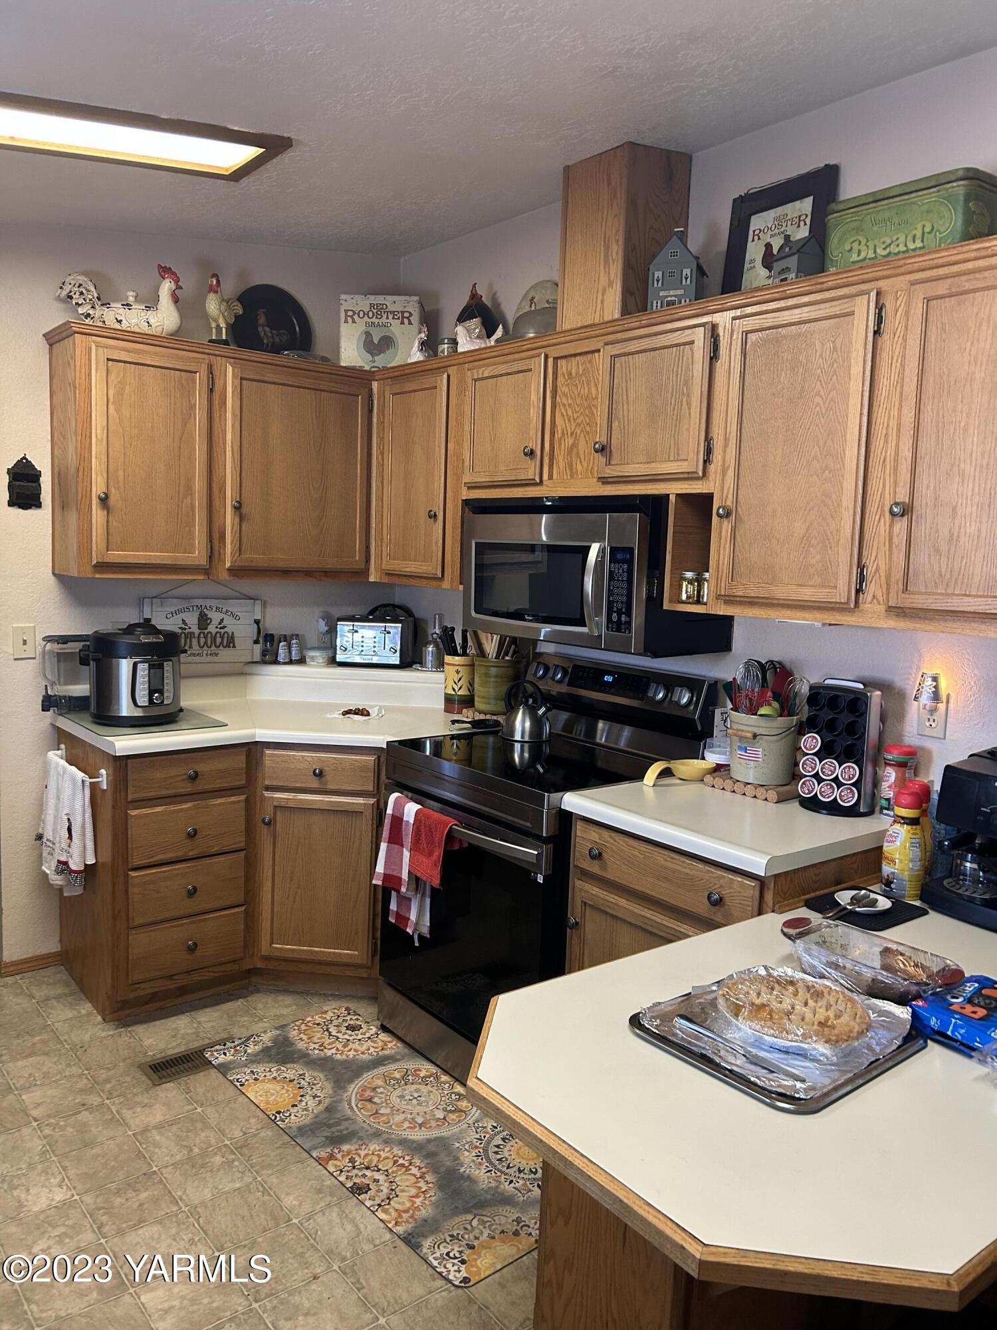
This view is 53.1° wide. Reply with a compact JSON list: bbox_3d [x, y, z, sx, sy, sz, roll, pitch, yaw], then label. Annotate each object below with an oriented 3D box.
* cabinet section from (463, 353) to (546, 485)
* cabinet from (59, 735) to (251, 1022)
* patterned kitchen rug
[{"bbox_3d":[0.130,-0.765,3.234,0.300,0.378,0.382,-3,8,-39],"label":"cabinet section"},{"bbox_3d":[-1.181,0.670,3.424,0.442,0.885,0.658,-3,8,-38],"label":"cabinet"},{"bbox_3d":[-0.289,1.220,2.708,0.510,0.010,1.257,-3,8,-41],"label":"patterned kitchen rug"}]

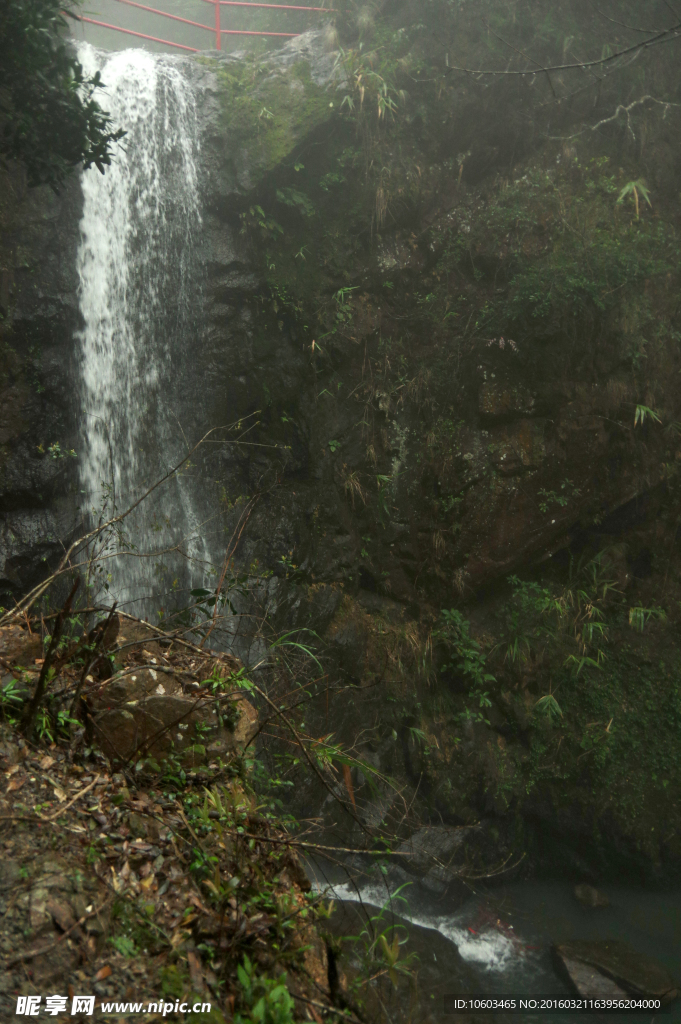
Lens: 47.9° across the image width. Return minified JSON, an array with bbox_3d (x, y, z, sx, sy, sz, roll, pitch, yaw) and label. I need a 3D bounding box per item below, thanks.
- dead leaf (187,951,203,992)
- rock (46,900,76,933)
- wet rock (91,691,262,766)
[{"bbox_3d":[-0.455,1.437,2.400,0.034,0.020,0.143,-1,22,-22],"label":"dead leaf"},{"bbox_3d":[-1.073,1.551,2.950,0.100,0.080,0.100,0,0,0],"label":"rock"},{"bbox_3d":[-0.934,1.213,4.320,0.850,0.350,0.450,0,3,-9],"label":"wet rock"}]

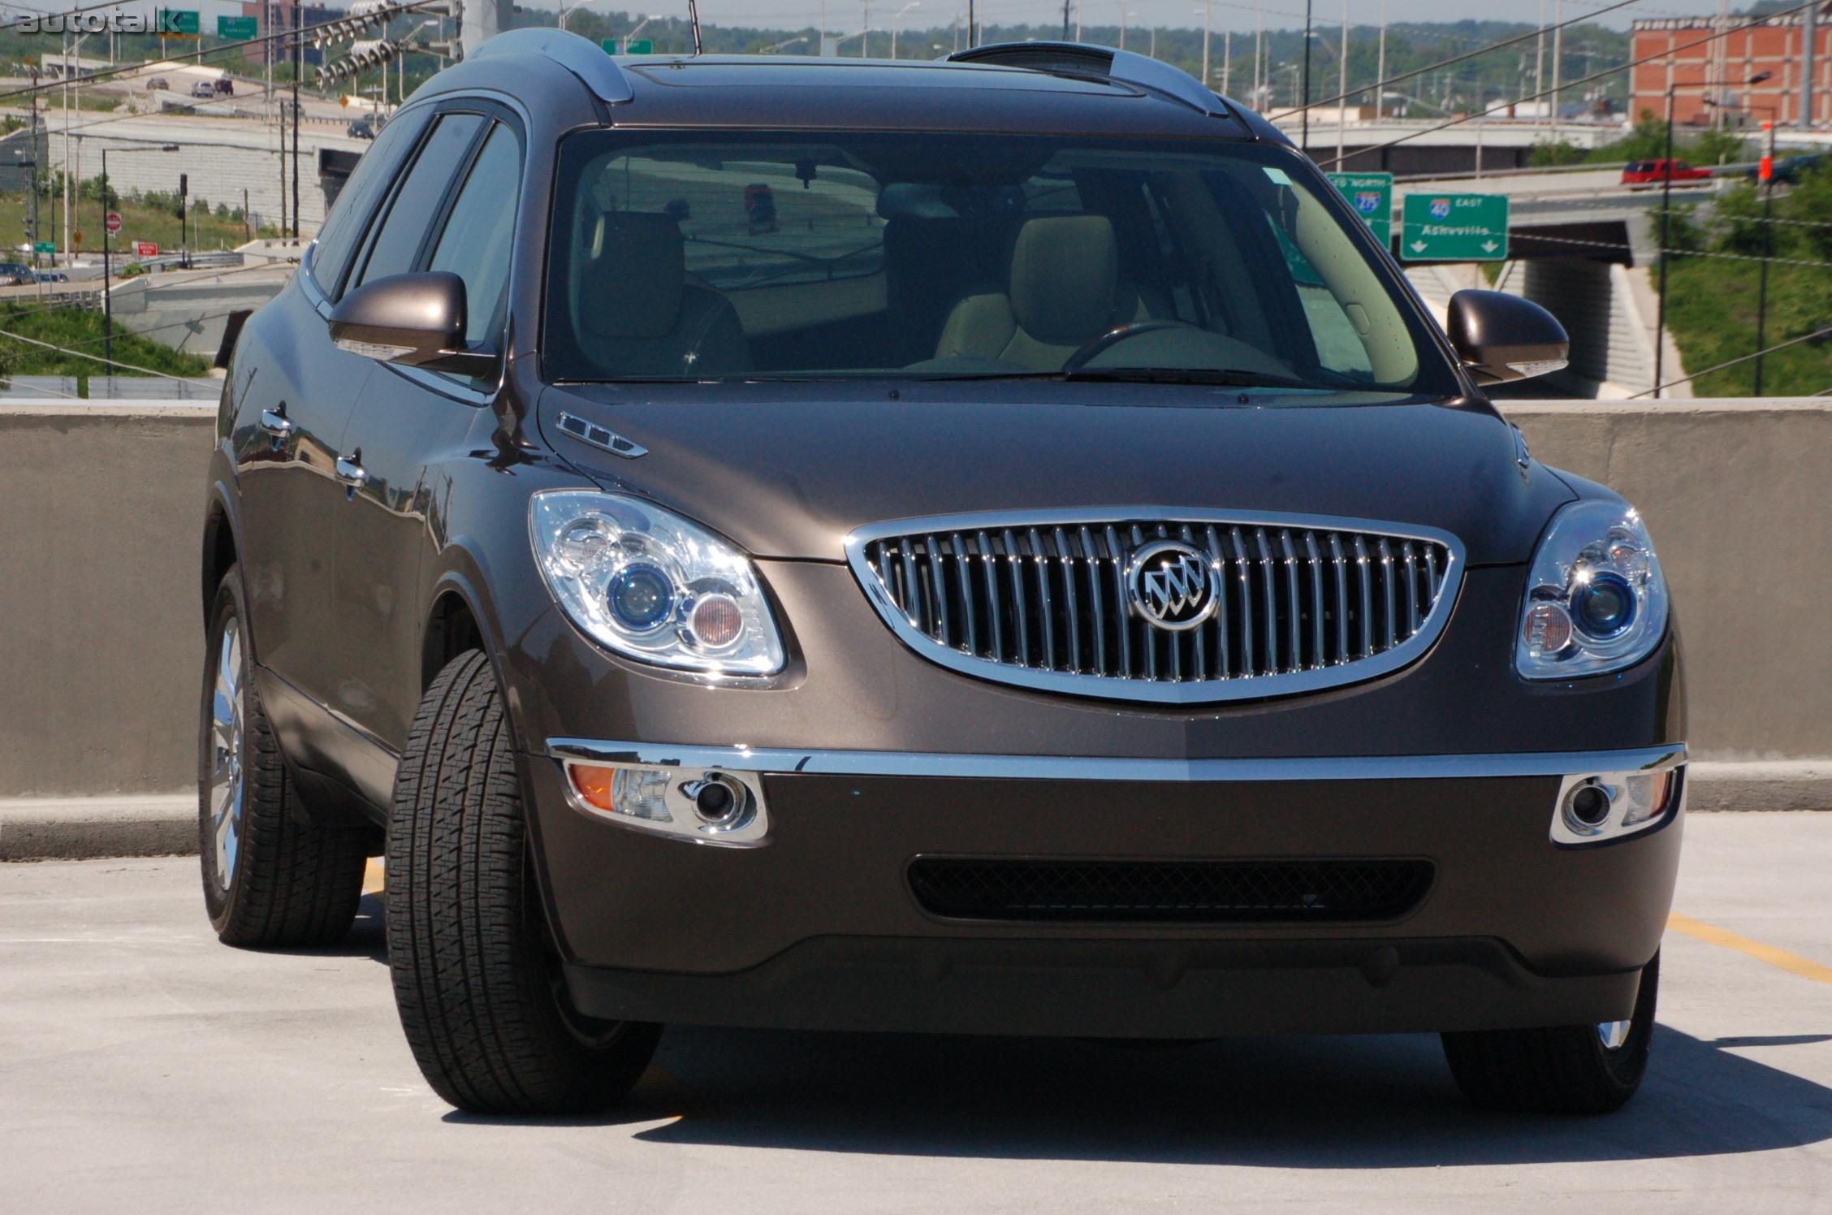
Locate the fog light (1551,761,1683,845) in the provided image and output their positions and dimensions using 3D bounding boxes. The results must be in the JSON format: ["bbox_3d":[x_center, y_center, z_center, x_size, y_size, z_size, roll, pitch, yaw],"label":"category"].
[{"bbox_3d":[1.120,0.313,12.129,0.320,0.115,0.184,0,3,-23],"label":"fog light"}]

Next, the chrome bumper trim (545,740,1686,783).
[{"bbox_3d":[0.378,0.240,11.909,1.868,0.046,0.407,0,3,-13],"label":"chrome bumper trim"}]

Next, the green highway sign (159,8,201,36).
[{"bbox_3d":[-96.621,-76.767,1000.000,5.150,3.000,0.200,1,3,-9],"label":"green highway sign"}]

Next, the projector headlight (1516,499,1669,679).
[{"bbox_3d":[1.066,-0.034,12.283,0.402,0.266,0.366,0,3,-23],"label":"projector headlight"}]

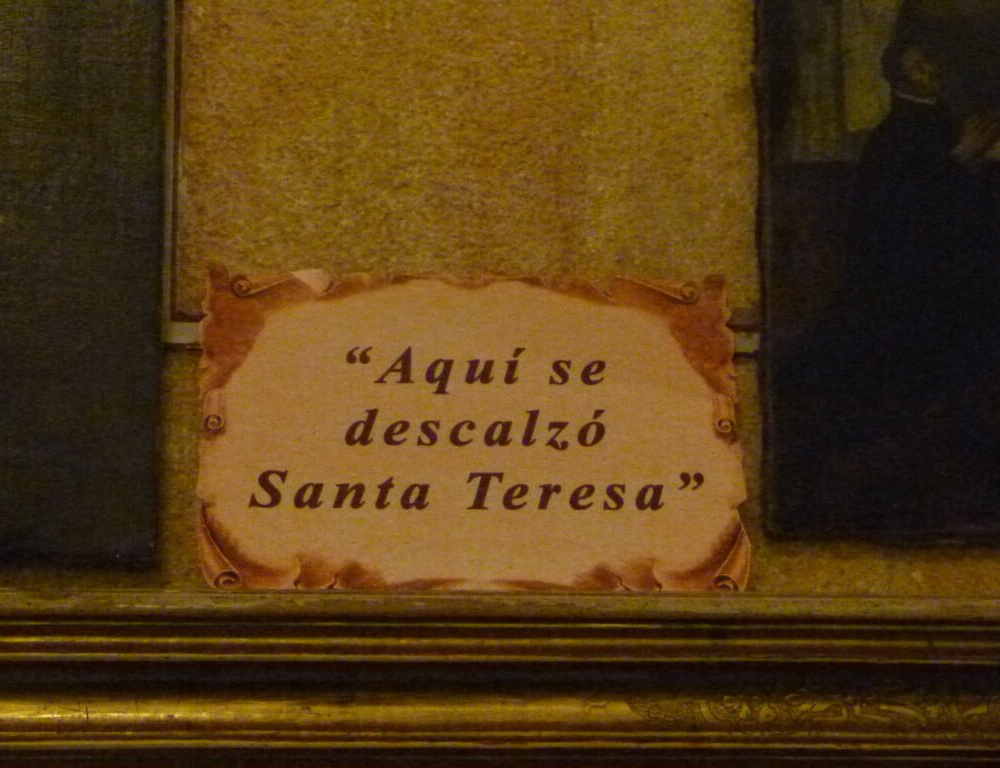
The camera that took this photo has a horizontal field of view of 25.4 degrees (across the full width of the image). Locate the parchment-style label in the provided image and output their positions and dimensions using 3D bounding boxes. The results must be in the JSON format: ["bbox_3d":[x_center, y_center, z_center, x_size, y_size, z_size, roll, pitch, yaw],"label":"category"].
[{"bbox_3d":[-0.013,0.025,1.140,0.280,0.173,0.004,0,-19,-4],"label":"parchment-style label"}]

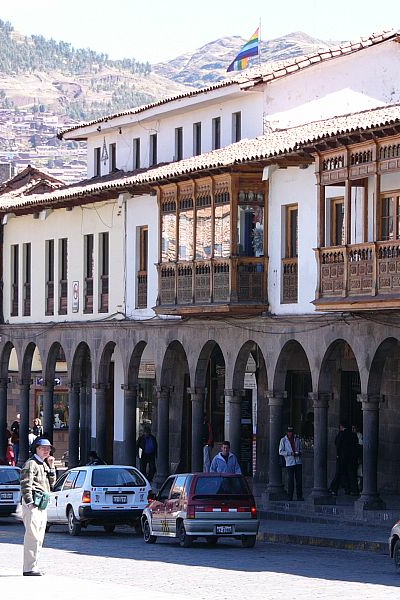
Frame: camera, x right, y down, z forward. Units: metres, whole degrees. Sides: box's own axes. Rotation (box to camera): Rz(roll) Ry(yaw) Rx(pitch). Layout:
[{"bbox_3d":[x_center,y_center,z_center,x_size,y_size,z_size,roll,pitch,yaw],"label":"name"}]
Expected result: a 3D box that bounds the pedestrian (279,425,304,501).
[{"bbox_3d":[2.067,3.703,59.000,0.540,1.680,0.380,1,-1,-20],"label":"pedestrian"}]

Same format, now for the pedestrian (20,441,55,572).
[{"bbox_3d":[-2.140,2.700,34.100,0.360,1.790,0.480,-1,-1,34],"label":"pedestrian"}]

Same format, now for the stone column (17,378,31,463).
[{"bbox_3d":[-5.415,3.903,80.579,0.460,2.962,0.460,0,-1,-19],"label":"stone column"}]

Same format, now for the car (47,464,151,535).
[{"bbox_3d":[-2.531,4.393,57.327,1.680,1.460,4.260,0,-3,-20],"label":"car"}]

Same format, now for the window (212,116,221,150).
[{"bbox_3d":[0.450,-4.300,67.900,0.120,0.920,0.640,0,-1,-18],"label":"window"}]

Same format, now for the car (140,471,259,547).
[{"bbox_3d":[-0.049,3.929,49.220,1.400,1.395,3.340,1,-3,-17],"label":"car"}]

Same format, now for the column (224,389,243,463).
[{"bbox_3d":[0.837,3.489,64.286,0.480,2.570,0.480,0,-1,0],"label":"column"}]

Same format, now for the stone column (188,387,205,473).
[{"bbox_3d":[-0.059,3.567,67.072,0.480,2.610,0.480,0,-1,0],"label":"stone column"}]

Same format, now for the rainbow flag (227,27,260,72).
[{"bbox_3d":[1.366,-7.866,82.000,1.068,1.444,0.350,0,-1,-9],"label":"rainbow flag"}]

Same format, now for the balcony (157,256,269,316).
[{"bbox_3d":[0.243,-0.398,61.874,0.880,1.096,5.503,0,-1,-19],"label":"balcony"}]

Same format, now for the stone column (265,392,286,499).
[{"bbox_3d":[1.741,3.320,59.432,0.450,2.492,0.480,0,-1,0],"label":"stone column"}]

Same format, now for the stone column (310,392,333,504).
[{"bbox_3d":[2.647,3.241,56.884,0.480,2.440,0.480,0,-1,0],"label":"stone column"}]

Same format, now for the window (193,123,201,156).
[{"bbox_3d":[-0.011,-4.372,71.396,0.150,0.929,0.681,0,-1,-19],"label":"window"}]

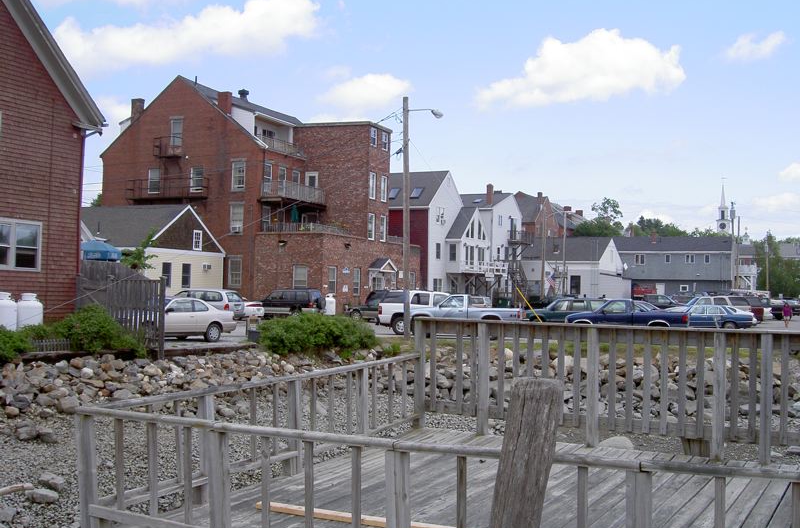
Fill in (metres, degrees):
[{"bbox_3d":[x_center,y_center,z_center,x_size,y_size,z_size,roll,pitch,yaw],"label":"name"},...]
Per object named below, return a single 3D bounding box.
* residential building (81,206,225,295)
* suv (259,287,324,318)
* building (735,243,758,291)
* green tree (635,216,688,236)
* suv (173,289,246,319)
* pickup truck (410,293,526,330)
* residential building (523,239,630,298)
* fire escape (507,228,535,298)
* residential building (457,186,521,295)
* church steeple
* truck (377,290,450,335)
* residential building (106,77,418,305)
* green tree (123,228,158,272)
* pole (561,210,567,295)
[{"bbox_3d":[-17.500,-0.183,56.600,10.000,6.670,7.600,1,-2,25],"label":"residential building"},{"bbox_3d":[-6.555,2.355,51.647,4.350,1.740,1.750,0,-2,25],"label":"suv"},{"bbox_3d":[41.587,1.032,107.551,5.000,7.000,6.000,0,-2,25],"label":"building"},{"bbox_3d":[43.354,-2.907,152.000,8.500,9.500,8.000,1,-2,16],"label":"green tree"},{"bbox_3d":[-10.200,2.109,44.800,4.700,1.720,1.870,1,-2,18],"label":"suv"},{"bbox_3d":[2.653,2.101,35.453,4.500,1.700,1.750,1,-2,12],"label":"pickup truck"},{"bbox_3d":[18.831,0.730,98.378,10.000,7.100,12.000,0,-2,25],"label":"residential building"},{"bbox_3d":[10.295,0.529,77.000,2.200,7.120,3.000,0,-2,26],"label":"fire escape"},{"bbox_3d":[7.069,-1.594,91.139,8.500,12.400,11.000,0,-2,25],"label":"residential building"},{"bbox_3d":[93.321,-15.870,260.000,4.000,17.000,4.000,1,-2,21],"label":"church steeple"},{"bbox_3d":[1.557,2.121,38.900,5.200,1.880,1.950,1,-2,5],"label":"truck"},{"bbox_3d":[-11.014,-4.983,74.369,20.300,17.700,16.600,0,-2,25],"label":"residential building"},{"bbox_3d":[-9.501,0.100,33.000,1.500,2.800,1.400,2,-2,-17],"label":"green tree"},{"bbox_3d":[14.037,-0.090,77.000,0.300,9.120,0.300,1,-2,0],"label":"pole"}]

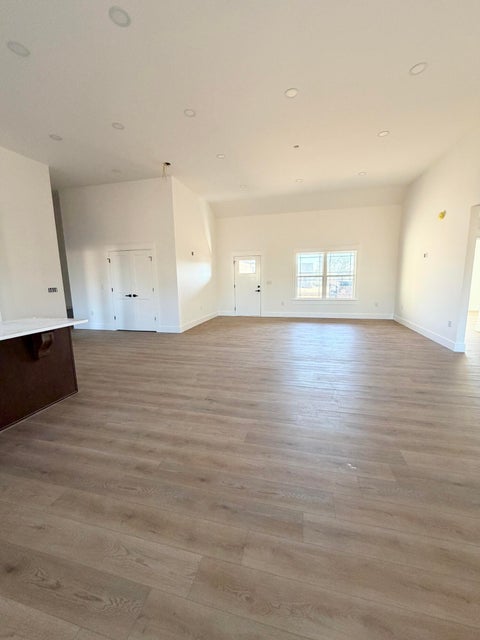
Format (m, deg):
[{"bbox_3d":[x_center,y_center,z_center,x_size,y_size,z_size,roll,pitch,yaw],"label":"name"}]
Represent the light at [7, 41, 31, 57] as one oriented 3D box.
[{"bbox_3d":[-2.193,-2.699,2.572,0.178,0.030,0.178,1,10,14],"label":"light"}]

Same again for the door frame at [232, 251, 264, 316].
[{"bbox_3d":[0.279,-1.196,8.713,1.100,2.200,0.110,1,10,14],"label":"door frame"}]

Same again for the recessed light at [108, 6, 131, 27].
[{"bbox_3d":[-1.054,-2.671,2.279,0.178,0.030,0.178,-1,9,0],"label":"recessed light"}]

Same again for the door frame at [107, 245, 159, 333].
[{"bbox_3d":[-2.728,-0.795,6.639,1.420,2.200,0.110,1,10,14],"label":"door frame"}]

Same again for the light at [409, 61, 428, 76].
[{"bbox_3d":[2.018,-2.833,2.919,0.178,0.030,0.178,1,10,14],"label":"light"}]

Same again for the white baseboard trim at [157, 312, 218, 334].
[{"bbox_3d":[-1.383,0.020,7.863,0.591,0.140,2.813,1,10,14],"label":"white baseboard trim"}]

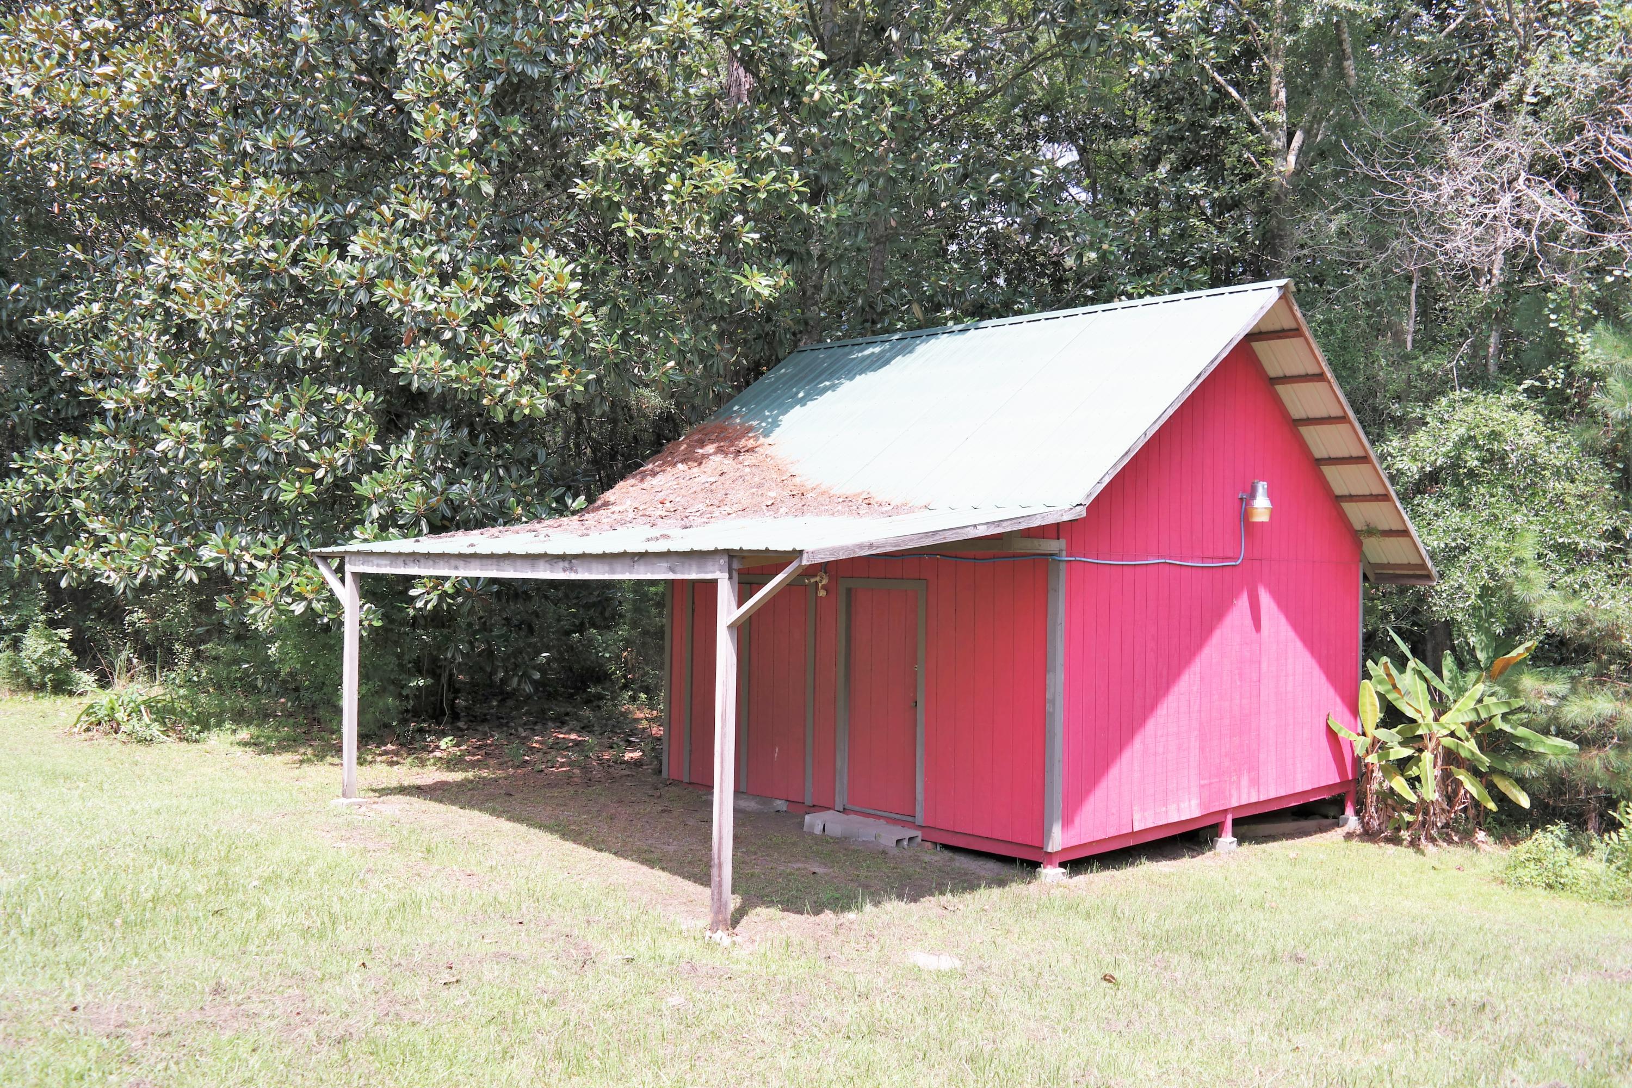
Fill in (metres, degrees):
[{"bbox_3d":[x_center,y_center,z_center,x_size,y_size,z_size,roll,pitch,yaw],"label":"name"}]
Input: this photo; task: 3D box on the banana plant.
[{"bbox_3d":[7.330,2.190,14.250,2.600,2.350,2.300,1,-2,0],"label":"banana plant"}]

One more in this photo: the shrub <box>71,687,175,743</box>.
[{"bbox_3d":[-8.250,1.990,14.600,1.200,0.600,1.050,1,-2,0],"label":"shrub"}]

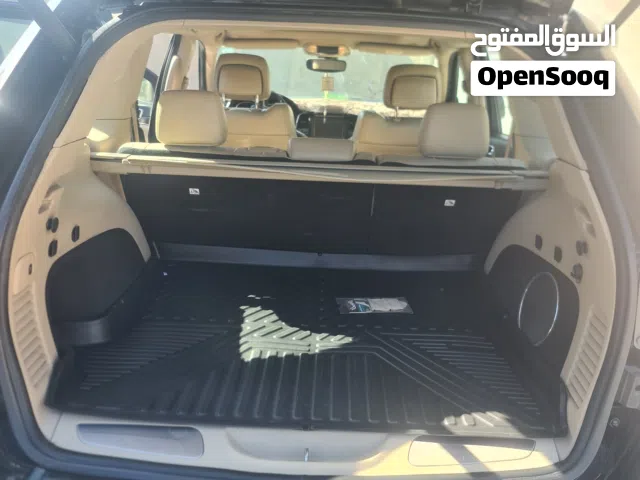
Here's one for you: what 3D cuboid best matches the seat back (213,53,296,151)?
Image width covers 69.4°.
[{"bbox_3d":[-0.369,-0.453,2.321,0.530,0.860,0.260,3,36,0],"label":"seat back"}]

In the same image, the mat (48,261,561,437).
[{"bbox_3d":[-0.017,0.229,1.329,1.153,0.050,0.765,2,25,1],"label":"mat"}]

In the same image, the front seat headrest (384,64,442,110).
[{"bbox_3d":[0.441,-0.722,2.180,0.260,0.185,0.120,2,33,1],"label":"front seat headrest"}]

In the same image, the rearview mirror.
[{"bbox_3d":[0.039,-1.042,2.760,0.245,0.070,0.045,8,25,14],"label":"rearview mirror"}]

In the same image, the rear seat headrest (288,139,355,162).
[{"bbox_3d":[0.005,-0.285,1.470,0.213,0.080,0.090,2,25,1],"label":"rear seat headrest"}]

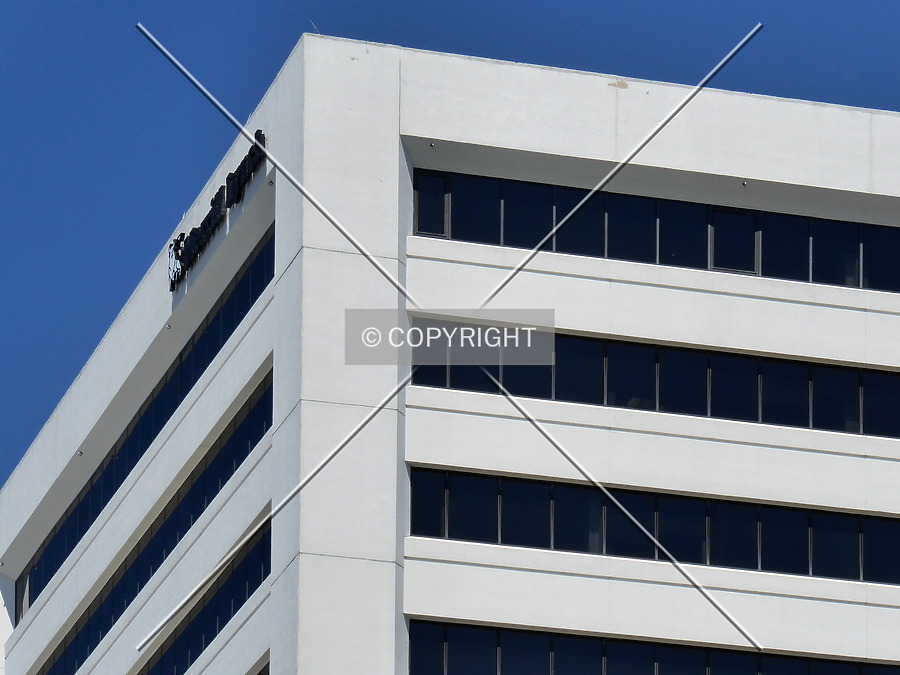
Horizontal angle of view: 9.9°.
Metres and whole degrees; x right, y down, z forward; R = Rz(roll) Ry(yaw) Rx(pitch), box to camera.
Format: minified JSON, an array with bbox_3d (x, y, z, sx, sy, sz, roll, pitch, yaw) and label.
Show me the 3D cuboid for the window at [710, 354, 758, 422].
[{"bbox_3d":[7.338,1.343,134.124,1.285,1.789,0.120,7,-22,-16],"label":"window"}]

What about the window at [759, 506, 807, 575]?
[{"bbox_3d":[8.778,5.327,136.472,1.271,1.709,0.120,6,-21,-15],"label":"window"}]

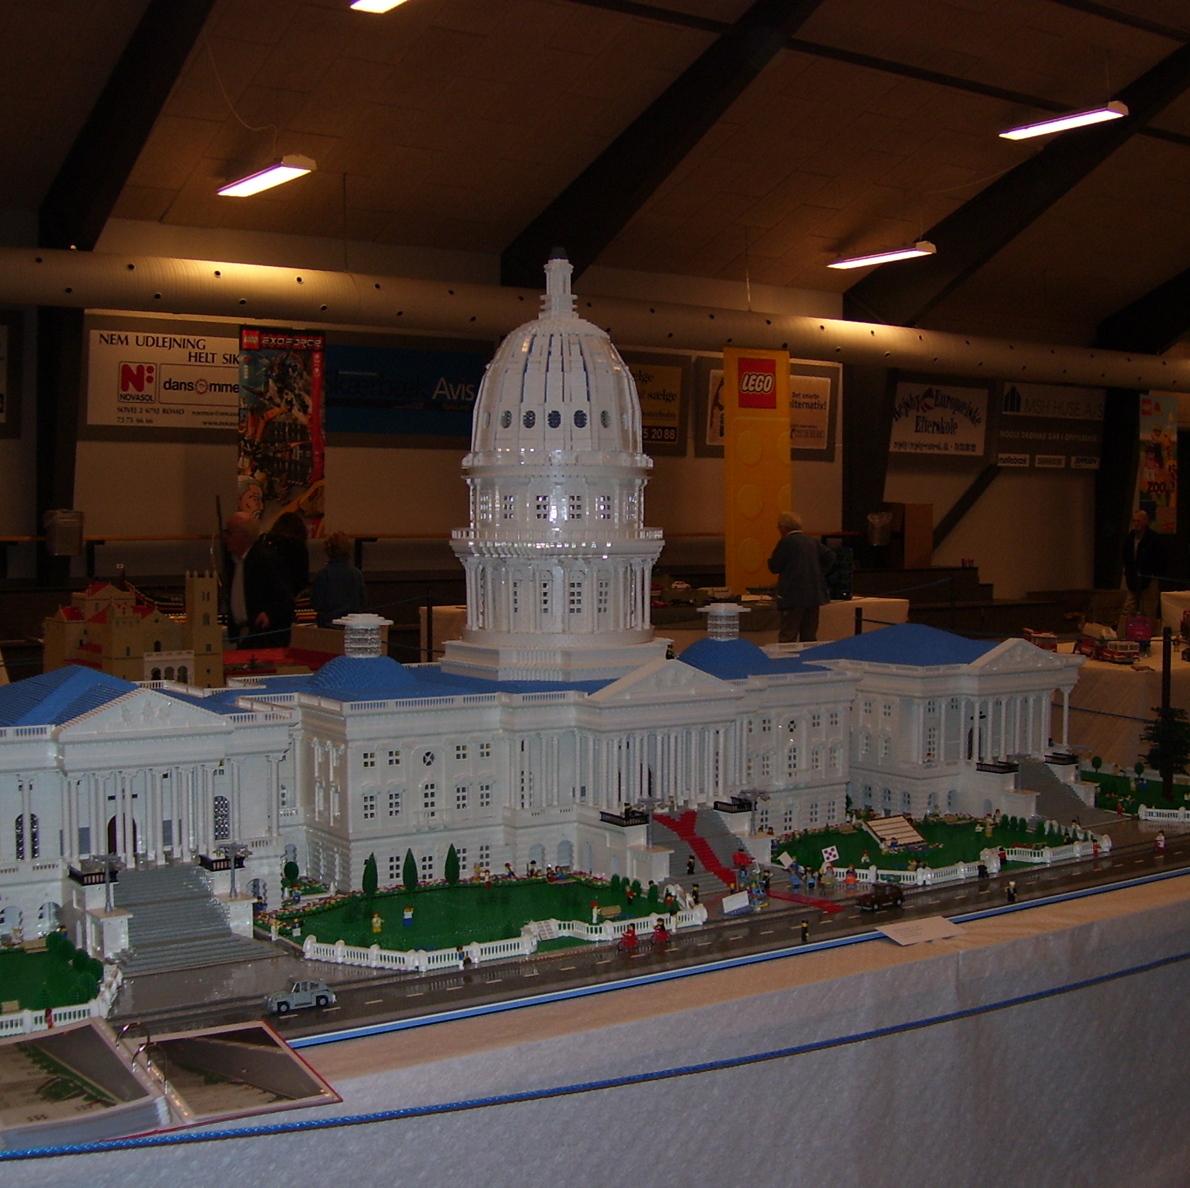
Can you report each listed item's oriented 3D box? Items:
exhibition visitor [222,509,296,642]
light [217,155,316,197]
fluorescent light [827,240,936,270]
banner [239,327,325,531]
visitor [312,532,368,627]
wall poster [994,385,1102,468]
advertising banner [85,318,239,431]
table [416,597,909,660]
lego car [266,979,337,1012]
[{"bbox_3d":[-2.182,0.282,10.725,0.450,1.670,0.520,-1,3,-25],"label":"exhibition visitor"},{"bbox_3d":[-2.352,-2.963,11.695,0.240,0.085,1.180,-2,3,-38],"label":"light"},{"bbox_3d":[2.624,-3.113,15.195,0.220,0.085,1.180,-2,3,-38],"label":"fluorescent light"},{"bbox_3d":[-3.431,-1.782,18.102,1.018,2.270,0.020,-2,3,-38],"label":"banner"},{"bbox_3d":[-2.089,0.260,13.511,0.460,1.524,0.300,-1,3,-27],"label":"visitor"},{"bbox_3d":[6.671,-2.453,24.100,2.350,1.220,0.040,-2,7,-35],"label":"wall poster"},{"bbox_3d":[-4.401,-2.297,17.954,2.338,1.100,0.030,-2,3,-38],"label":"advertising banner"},{"bbox_3d":[0.888,0.472,17.462,5.200,0.730,1.500,-2,3,-35],"label":"table"},{"bbox_3d":[-0.512,0.692,2.860,0.125,0.046,0.050,-2,3,-33],"label":"lego car"}]

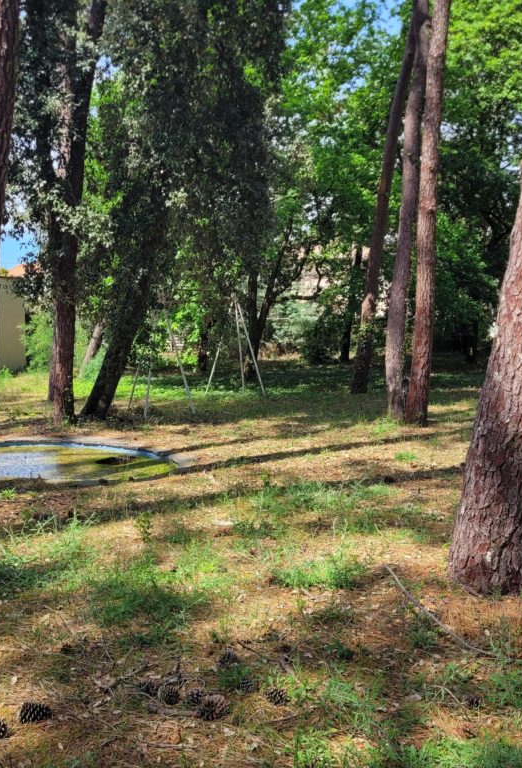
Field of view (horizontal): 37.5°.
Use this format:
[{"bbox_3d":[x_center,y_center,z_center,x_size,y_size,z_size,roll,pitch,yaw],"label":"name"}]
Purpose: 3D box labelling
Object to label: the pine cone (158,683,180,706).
[{"bbox_3d":[-0.365,1.234,3.066,0.095,0.088,0.115,-1,5,-7],"label":"pine cone"}]

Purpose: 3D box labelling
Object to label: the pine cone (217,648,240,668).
[{"bbox_3d":[-0.143,1.206,3.378,0.100,0.085,0.110,0,5,-3],"label":"pine cone"}]

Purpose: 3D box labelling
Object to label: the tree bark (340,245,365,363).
[{"bbox_3d":[2.598,-2.275,21.848,0.300,3.301,0.300,7,5,6],"label":"tree bark"}]

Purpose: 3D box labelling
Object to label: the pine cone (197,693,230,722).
[{"bbox_3d":[-0.186,1.239,2.954,0.128,0.098,0.115,-1,5,-10],"label":"pine cone"}]

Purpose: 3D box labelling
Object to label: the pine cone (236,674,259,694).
[{"bbox_3d":[-0.055,1.227,3.141,0.098,0.085,0.105,0,5,-1],"label":"pine cone"}]

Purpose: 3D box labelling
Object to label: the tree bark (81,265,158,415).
[{"bbox_3d":[-2.109,-0.632,11.483,0.384,2.440,0.384,19,5,-11],"label":"tree bark"}]

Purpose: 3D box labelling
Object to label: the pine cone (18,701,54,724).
[{"bbox_3d":[-0.858,1.250,2.927,0.132,0.085,0.092,-1,5,-8],"label":"pine cone"}]

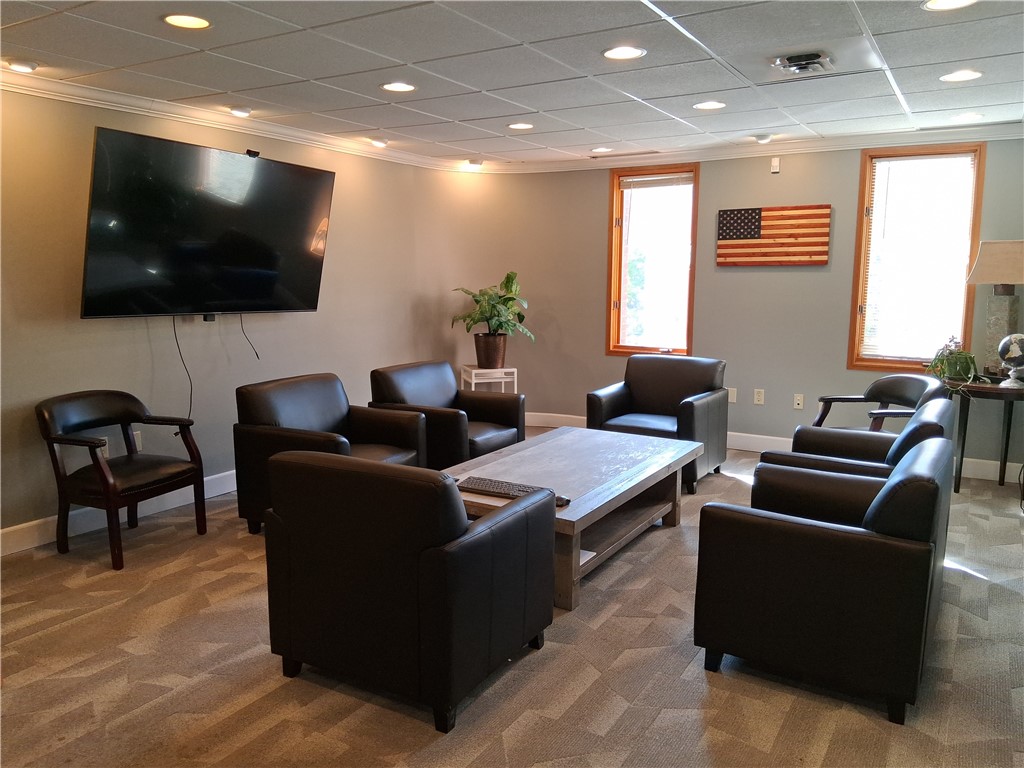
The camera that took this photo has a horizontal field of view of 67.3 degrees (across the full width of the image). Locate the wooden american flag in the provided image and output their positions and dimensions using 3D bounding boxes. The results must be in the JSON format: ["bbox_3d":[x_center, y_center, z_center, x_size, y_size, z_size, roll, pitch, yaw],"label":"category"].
[{"bbox_3d":[1.949,-1.100,5.763,0.813,0.426,0.035,5,10,31],"label":"wooden american flag"}]

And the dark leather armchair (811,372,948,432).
[{"bbox_3d":[2.233,0.350,4.618,0.616,0.788,0.616,-1,9,-10],"label":"dark leather armchair"}]

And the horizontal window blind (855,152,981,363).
[{"bbox_3d":[2.760,-0.820,5.283,0.635,1.385,0.050,5,10,31],"label":"horizontal window blind"}]

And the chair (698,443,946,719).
[{"bbox_3d":[1.137,0.607,2.784,0.700,0.795,0.745,5,10,31],"label":"chair"}]

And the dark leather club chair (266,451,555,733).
[{"bbox_3d":[-0.338,0.614,2.716,0.745,0.795,0.700,5,10,29],"label":"dark leather club chair"}]

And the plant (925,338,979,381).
[{"bbox_3d":[2.788,-0.167,4.902,0.300,0.270,0.280,5,10,29],"label":"plant"}]

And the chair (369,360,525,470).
[{"bbox_3d":[-0.404,0.290,4.893,0.700,0.795,0.745,5,10,32],"label":"chair"}]

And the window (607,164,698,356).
[{"bbox_3d":[1.150,-0.994,6.308,0.742,1.530,0.091,5,10,31],"label":"window"}]

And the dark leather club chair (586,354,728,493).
[{"bbox_3d":[1.004,0.248,5.254,0.745,0.798,0.717,5,10,30],"label":"dark leather club chair"}]

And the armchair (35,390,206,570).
[{"bbox_3d":[-2.014,0.443,3.959,0.616,0.788,0.616,4,9,23],"label":"armchair"}]

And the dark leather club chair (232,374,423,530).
[{"bbox_3d":[-0.974,0.395,4.255,0.717,0.798,0.745,4,9,23],"label":"dark leather club chair"}]

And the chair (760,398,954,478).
[{"bbox_3d":[1.607,0.499,3.585,0.717,0.798,0.745,5,10,31],"label":"chair"}]

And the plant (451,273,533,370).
[{"bbox_3d":[-0.182,-0.533,6.371,0.650,0.788,0.600,0,8,-1],"label":"plant"}]

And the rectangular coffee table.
[{"bbox_3d":[0.294,0.613,4.103,0.938,0.392,1.679,5,10,31],"label":"rectangular coffee table"}]

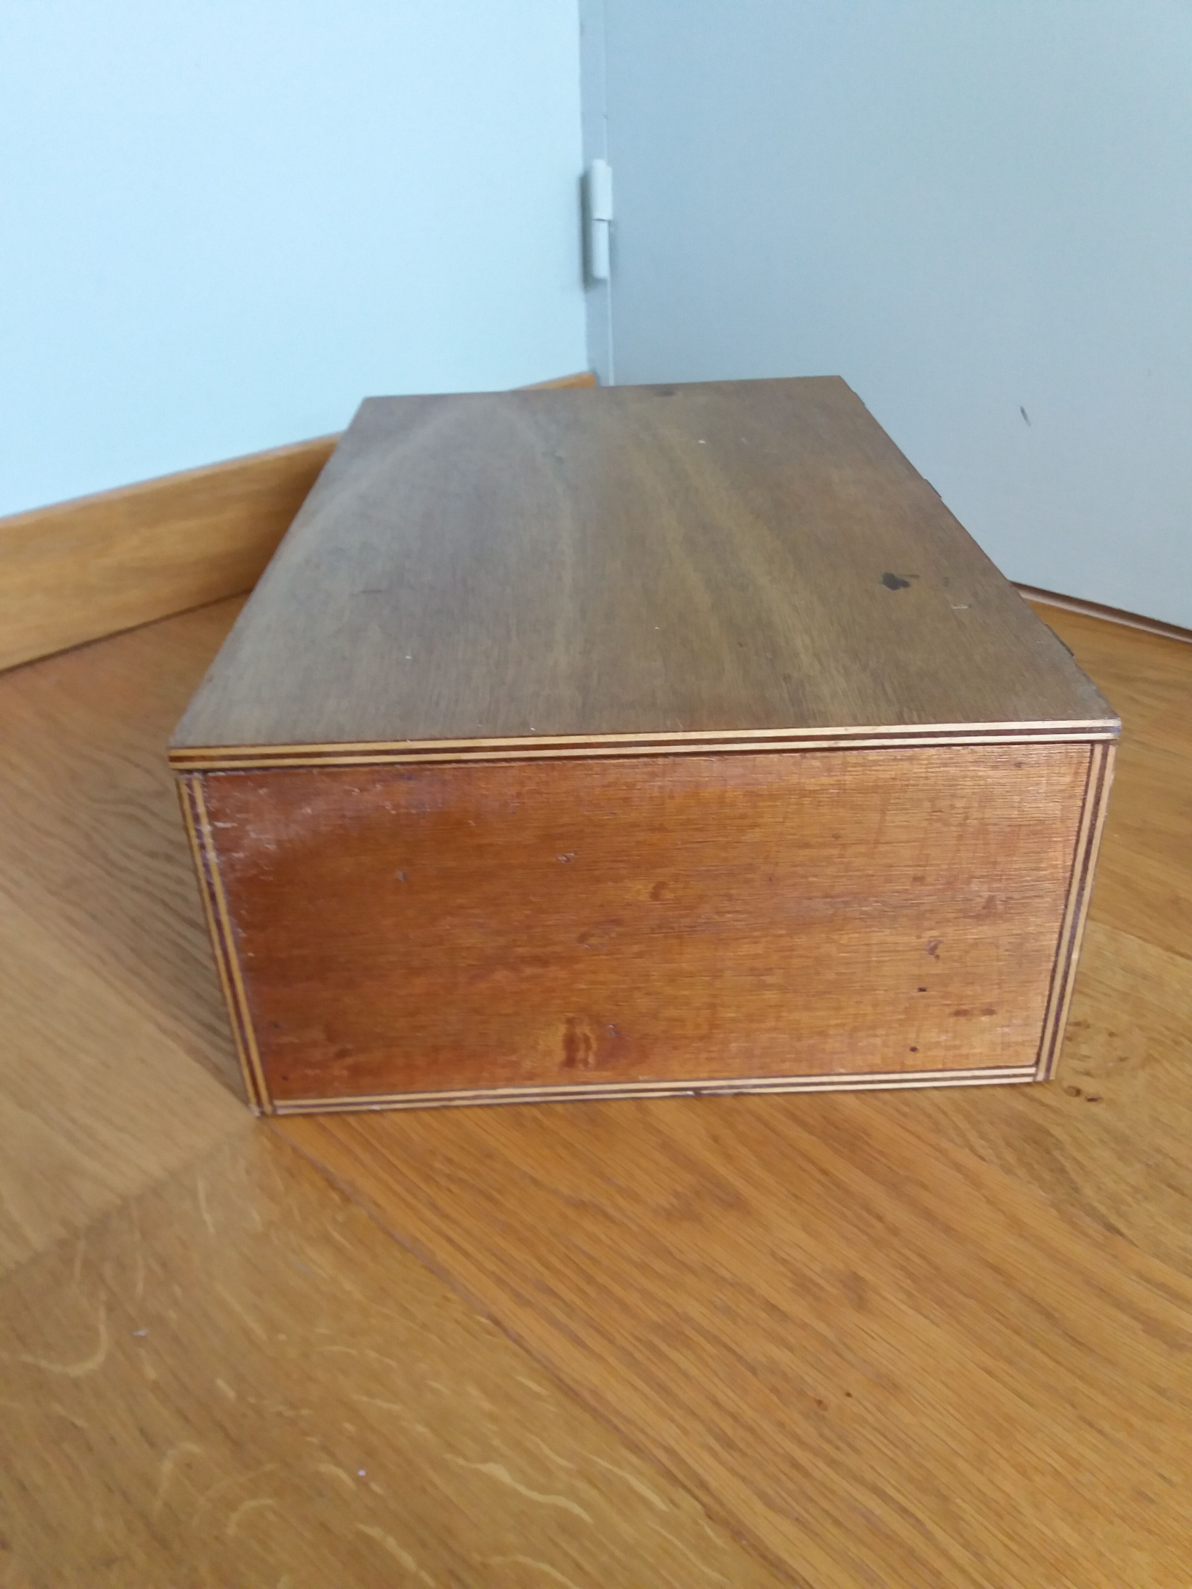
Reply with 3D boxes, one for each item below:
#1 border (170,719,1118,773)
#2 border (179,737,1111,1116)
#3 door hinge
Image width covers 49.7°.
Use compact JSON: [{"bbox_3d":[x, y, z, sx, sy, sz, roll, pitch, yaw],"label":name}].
[{"bbox_3d":[0.014,-0.015,0.355,0.260,0.007,0.008,-2,30,-1],"label":"border"},{"bbox_3d":[0.017,0.043,0.389,0.259,0.127,0.008,-2,30,0],"label":"border"},{"bbox_3d":[0.004,-0.397,0.888,0.015,0.075,0.013,25,40,38],"label":"door hinge"}]

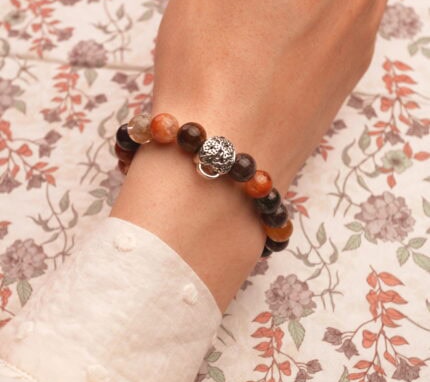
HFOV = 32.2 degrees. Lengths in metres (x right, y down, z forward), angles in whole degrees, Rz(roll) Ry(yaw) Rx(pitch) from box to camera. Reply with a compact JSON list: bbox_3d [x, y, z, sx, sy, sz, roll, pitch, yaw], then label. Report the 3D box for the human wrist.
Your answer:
[{"bbox_3d":[-0.010,0.013,0.267,0.058,0.041,0.044,33,62,-14],"label":"human wrist"}]

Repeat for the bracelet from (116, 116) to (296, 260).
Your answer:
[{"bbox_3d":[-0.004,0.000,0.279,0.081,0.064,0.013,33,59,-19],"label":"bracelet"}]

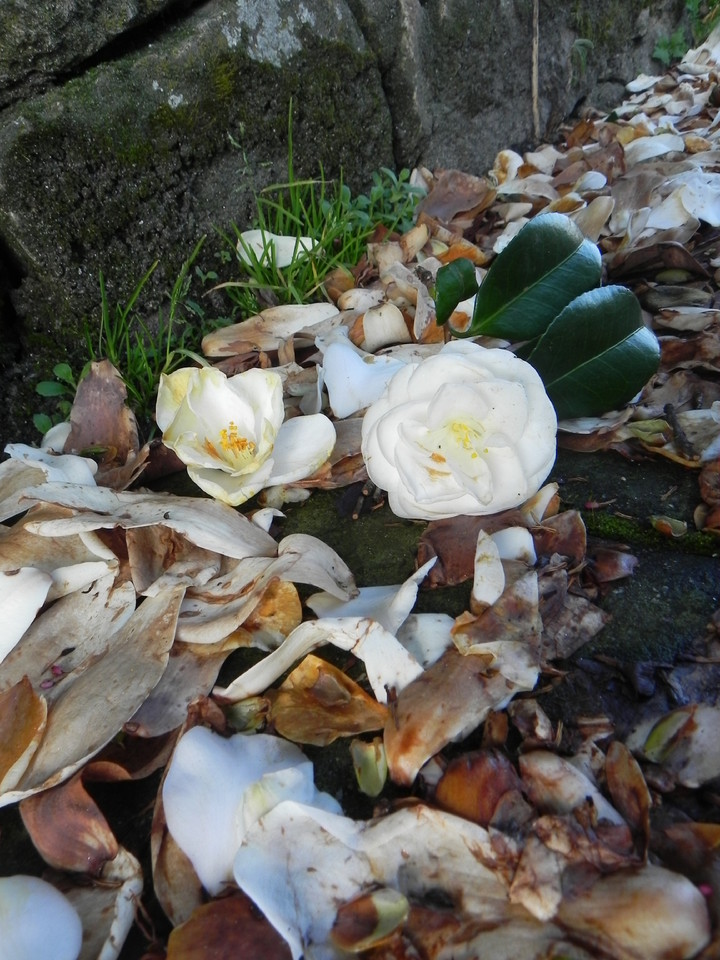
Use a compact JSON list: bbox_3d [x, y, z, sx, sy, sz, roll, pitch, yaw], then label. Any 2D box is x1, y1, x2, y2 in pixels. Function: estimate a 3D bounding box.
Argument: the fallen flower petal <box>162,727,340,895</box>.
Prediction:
[{"bbox_3d":[-0.032,0.104,0.225,0.052,0.022,0.046,0,40,0],"label":"fallen flower petal"}]

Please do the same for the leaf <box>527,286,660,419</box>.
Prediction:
[{"bbox_3d":[0.120,-0.066,0.383,0.076,0.016,0.056,-29,59,-24],"label":"leaf"}]

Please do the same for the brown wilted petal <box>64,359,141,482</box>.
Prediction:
[{"bbox_3d":[-0.126,-0.028,0.355,0.036,0.061,0.020,0,10,0],"label":"brown wilted petal"}]

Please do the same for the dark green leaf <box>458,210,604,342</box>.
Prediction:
[{"bbox_3d":[0.089,-0.105,0.375,0.087,0.016,0.048,-43,74,-3],"label":"dark green leaf"}]

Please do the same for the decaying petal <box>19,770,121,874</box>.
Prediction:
[{"bbox_3d":[-0.089,0.105,0.222,0.032,0.013,0.021,27,54,21],"label":"decaying petal"}]

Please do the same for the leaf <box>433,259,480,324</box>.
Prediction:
[{"bbox_3d":[0.054,-0.104,0.402,0.025,0.012,0.040,-1,62,23],"label":"leaf"}]

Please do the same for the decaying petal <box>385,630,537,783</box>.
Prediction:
[{"bbox_3d":[0.036,0.079,0.252,0.030,0.014,0.062,38,54,25],"label":"decaying petal"}]

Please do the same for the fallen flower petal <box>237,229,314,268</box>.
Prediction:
[{"bbox_3d":[-0.058,-0.161,0.500,0.051,0.014,0.028,0,40,0],"label":"fallen flower petal"}]

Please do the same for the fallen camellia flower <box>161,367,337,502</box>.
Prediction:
[{"bbox_3d":[-0.053,-0.020,0.345,0.078,0.048,0.050,0,40,0],"label":"fallen camellia flower"}]

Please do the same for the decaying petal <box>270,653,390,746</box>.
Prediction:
[{"bbox_3d":[-0.012,0.079,0.258,0.042,0.016,0.031,0,40,0],"label":"decaying petal"}]

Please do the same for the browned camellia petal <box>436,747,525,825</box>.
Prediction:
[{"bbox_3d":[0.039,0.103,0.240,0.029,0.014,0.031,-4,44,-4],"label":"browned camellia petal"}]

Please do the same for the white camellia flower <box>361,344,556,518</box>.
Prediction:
[{"bbox_3d":[0.046,-0.024,0.344,0.089,0.042,0.082,0,70,5],"label":"white camellia flower"}]

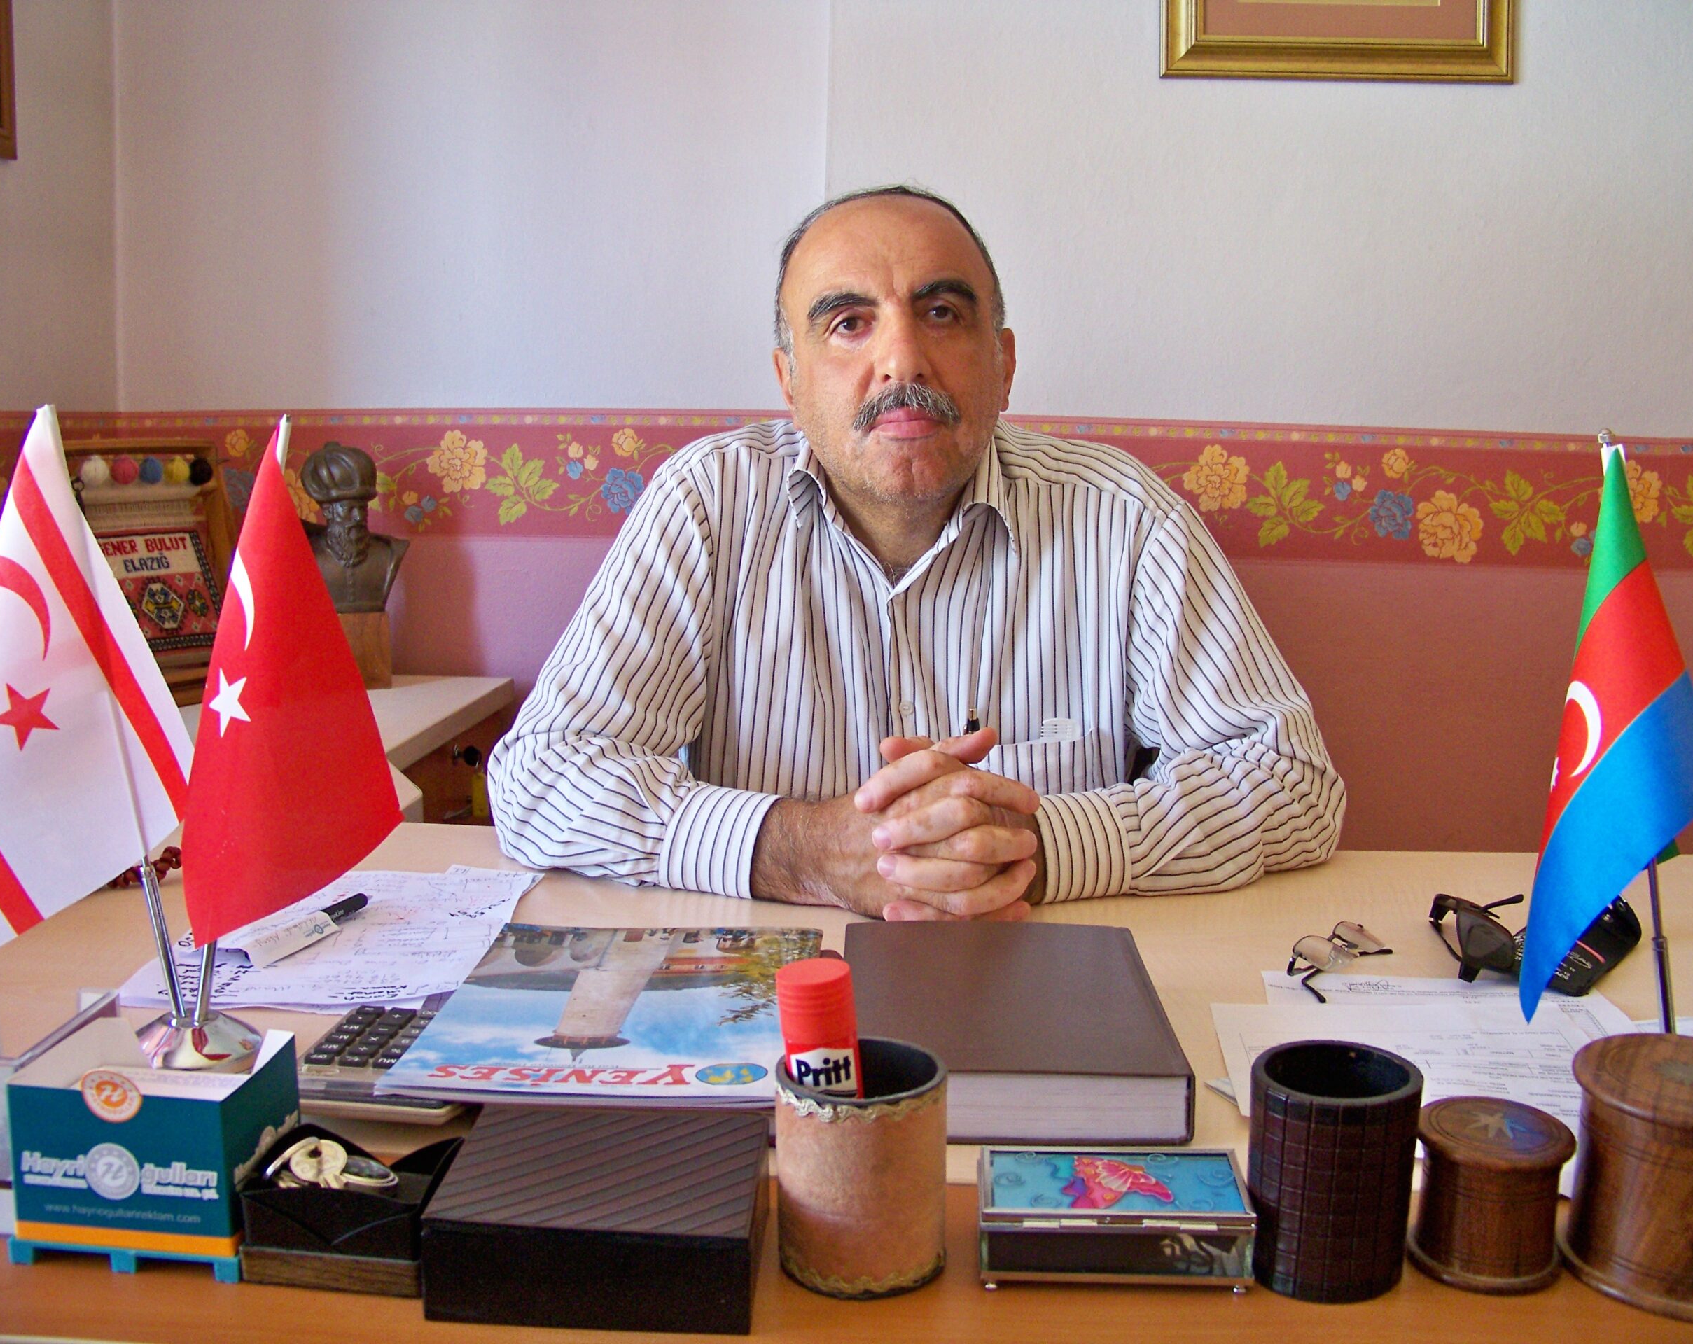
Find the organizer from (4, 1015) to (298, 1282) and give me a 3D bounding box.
[{"bbox_3d":[-0.309,0.215,0.771,0.100,0.083,0.076,2,9,7],"label":"organizer"}]

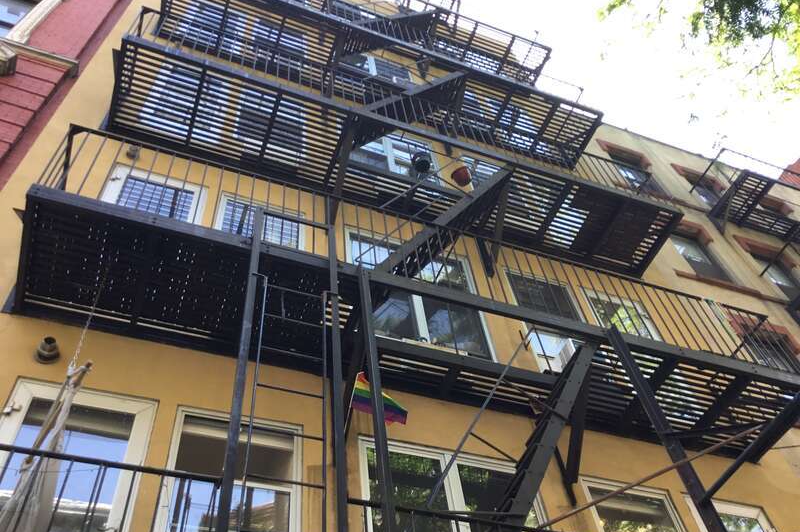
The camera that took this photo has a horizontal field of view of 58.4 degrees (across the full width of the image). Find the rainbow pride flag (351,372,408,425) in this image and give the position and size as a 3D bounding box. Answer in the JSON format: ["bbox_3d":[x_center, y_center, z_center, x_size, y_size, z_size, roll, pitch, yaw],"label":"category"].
[{"bbox_3d":[-0.144,0.941,5.050,0.450,0.290,0.100,25,-27,-11],"label":"rainbow pride flag"}]

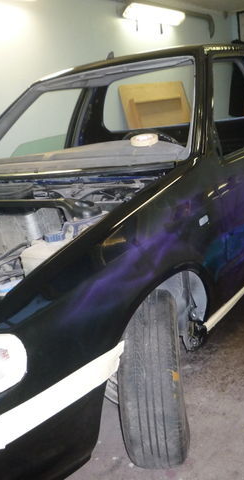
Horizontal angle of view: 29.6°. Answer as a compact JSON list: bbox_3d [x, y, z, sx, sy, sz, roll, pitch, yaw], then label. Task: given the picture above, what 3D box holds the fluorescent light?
[{"bbox_3d":[0.414,-2.677,5.523,0.140,0.150,1.200,2,18,36],"label":"fluorescent light"}]

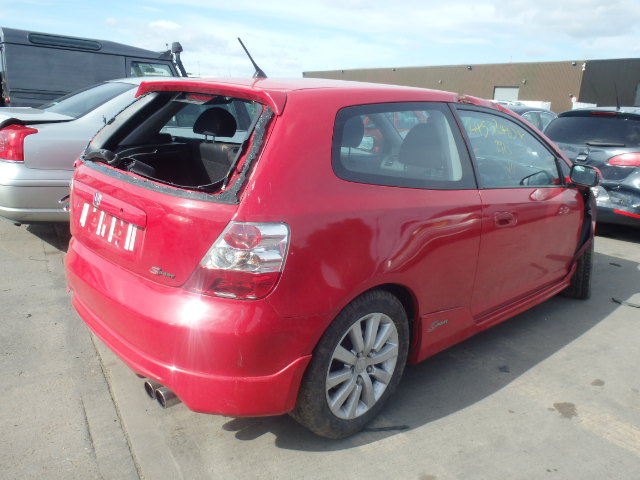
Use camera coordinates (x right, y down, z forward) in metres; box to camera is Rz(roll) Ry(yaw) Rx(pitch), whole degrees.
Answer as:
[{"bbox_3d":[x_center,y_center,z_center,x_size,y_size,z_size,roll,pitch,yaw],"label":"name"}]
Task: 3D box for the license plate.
[{"bbox_3d":[-0.845,-0.058,2.050,0.020,0.112,0.520,8,8,-46],"label":"license plate"}]

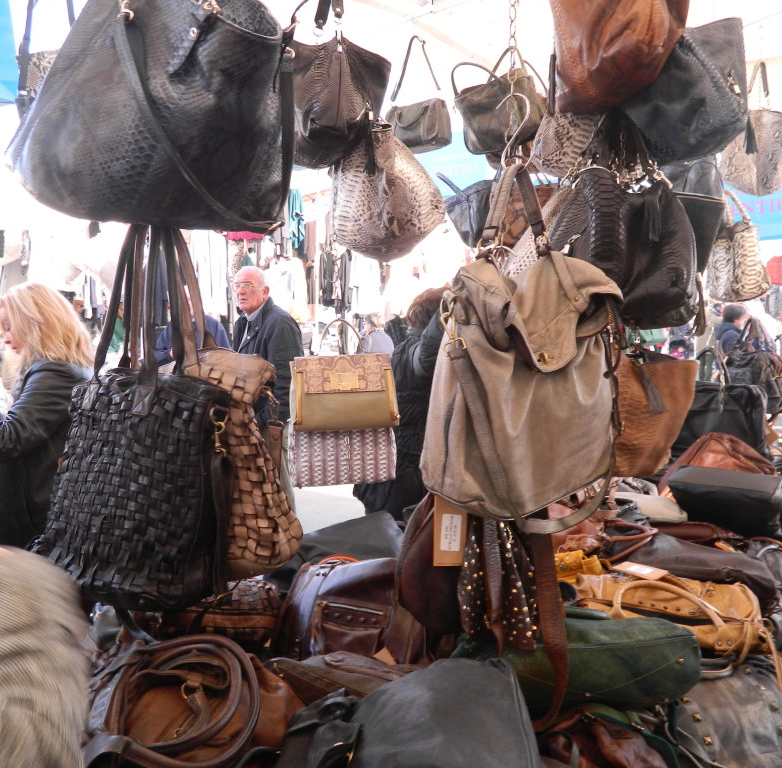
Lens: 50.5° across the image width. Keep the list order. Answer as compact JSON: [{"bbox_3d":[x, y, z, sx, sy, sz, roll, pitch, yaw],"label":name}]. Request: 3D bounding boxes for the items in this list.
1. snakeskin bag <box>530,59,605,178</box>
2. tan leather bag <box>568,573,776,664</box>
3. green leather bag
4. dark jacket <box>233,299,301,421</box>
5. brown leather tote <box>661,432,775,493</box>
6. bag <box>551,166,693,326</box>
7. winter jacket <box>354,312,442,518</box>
[{"bbox_3d":[0.493,-0.693,2.100,0.310,0.360,0.160,1,4,14],"label":"snakeskin bag"},{"bbox_3d":[0.549,0.457,1.620,0.380,0.160,0.240,2,-15,27],"label":"tan leather bag"},{"bbox_3d":[0.325,0.487,1.450,0.410,0.135,0.250,0,1,1],"label":"green leather bag"},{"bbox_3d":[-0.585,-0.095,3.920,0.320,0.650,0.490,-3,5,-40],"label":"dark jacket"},{"bbox_3d":[1.045,0.267,2.650,0.370,0.230,0.200,1,4,17],"label":"brown leather tote"},{"bbox_3d":[0.510,-0.303,1.850,0.340,0.360,0.170,2,4,20],"label":"bag"},{"bbox_3d":[0.128,0.137,3.600,0.440,0.850,0.520,-3,5,-38],"label":"winter jacket"}]

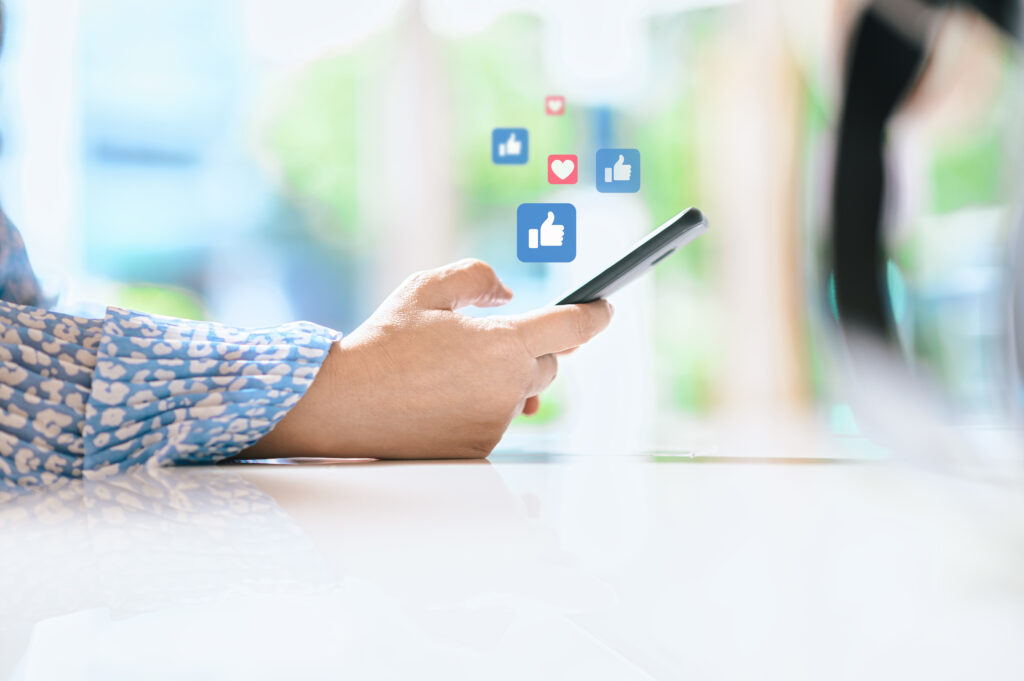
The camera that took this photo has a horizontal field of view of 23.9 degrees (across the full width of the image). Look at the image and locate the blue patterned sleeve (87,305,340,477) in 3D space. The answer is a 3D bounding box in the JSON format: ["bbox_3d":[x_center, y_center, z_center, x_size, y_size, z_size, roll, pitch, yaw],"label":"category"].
[{"bbox_3d":[-0.141,0.022,1.135,0.121,0.075,0.083,0,3,0],"label":"blue patterned sleeve"}]

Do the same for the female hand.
[{"bbox_3d":[-0.038,0.008,1.120,0.155,0.090,0.085,0,1,-18],"label":"female hand"}]

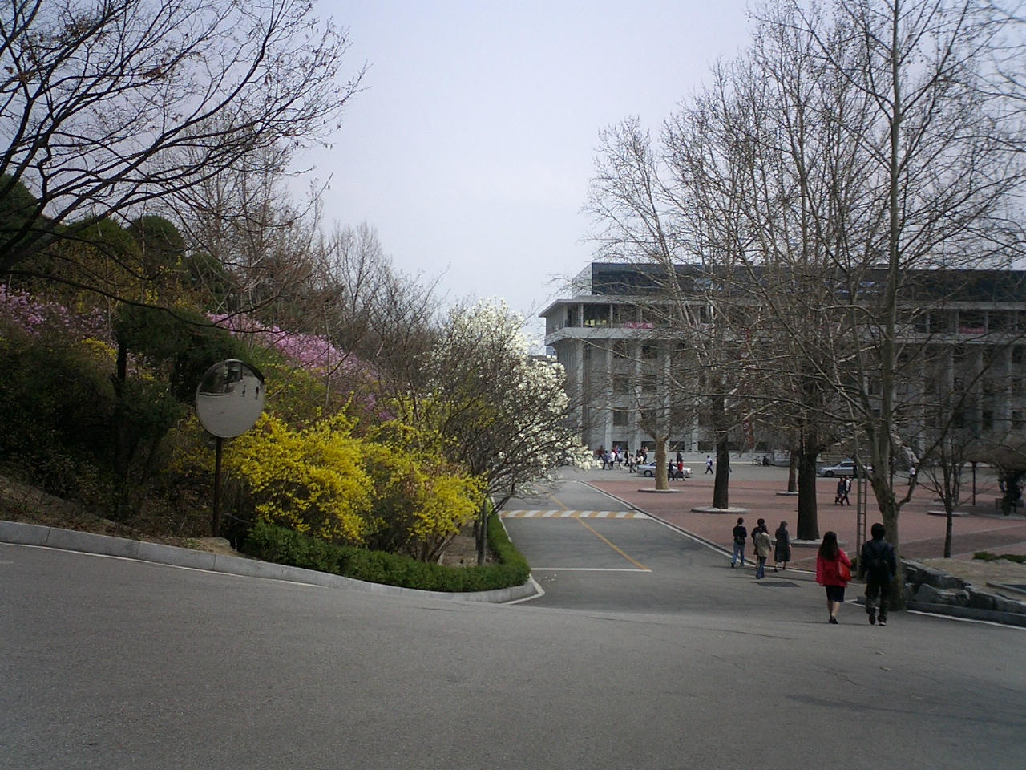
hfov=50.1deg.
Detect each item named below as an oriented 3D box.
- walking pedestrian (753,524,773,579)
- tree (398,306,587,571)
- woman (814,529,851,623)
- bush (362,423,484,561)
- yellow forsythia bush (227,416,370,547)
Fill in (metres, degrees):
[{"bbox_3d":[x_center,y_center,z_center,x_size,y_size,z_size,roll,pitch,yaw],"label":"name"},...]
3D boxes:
[{"bbox_3d":[7.446,4.968,32.600,0.520,1.620,0.420,1,1,-8],"label":"walking pedestrian"},{"bbox_3d":[-0.357,1.018,23.800,4.050,5.700,4.000,1,1,0],"label":"tree"},{"bbox_3d":[5.562,3.340,19.000,0.580,1.610,0.420,1,1,6],"label":"woman"},{"bbox_3d":[-1.875,2.225,22.800,2.550,2.900,2.400,1,1,0],"label":"bush"},{"bbox_3d":[-3.939,1.773,20.300,2.650,2.500,2.300,1,1,0],"label":"yellow forsythia bush"}]

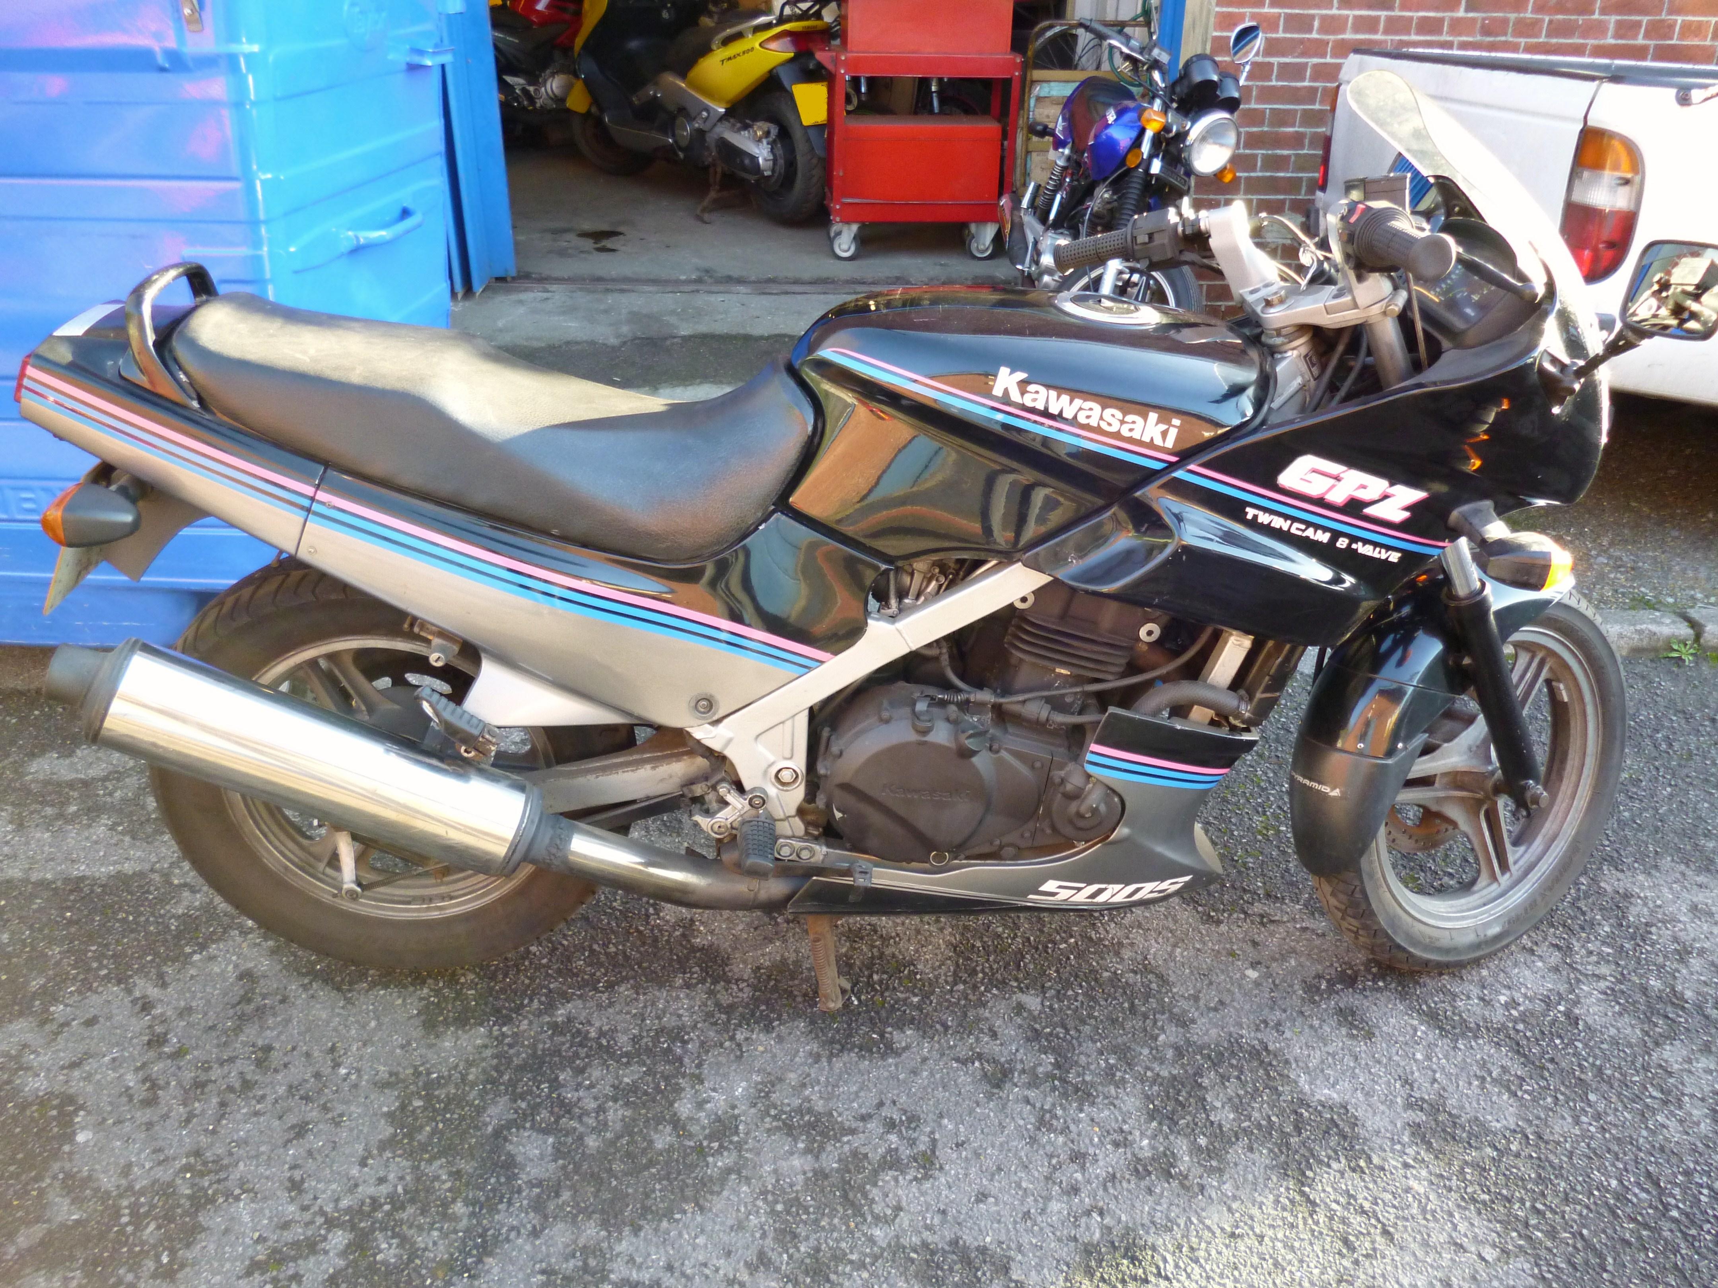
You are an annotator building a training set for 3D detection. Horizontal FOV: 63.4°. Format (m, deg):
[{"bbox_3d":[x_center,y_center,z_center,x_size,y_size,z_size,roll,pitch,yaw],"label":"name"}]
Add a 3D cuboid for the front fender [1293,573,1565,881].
[{"bbox_3d":[0.777,0.082,1.870,0.520,0.420,0.150,-10,18,-20],"label":"front fender"}]

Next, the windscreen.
[{"bbox_3d":[0.698,-0.463,1.559,0.360,0.320,0.370,0,28,-3],"label":"windscreen"}]

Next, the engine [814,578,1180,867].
[{"bbox_3d":[0.144,0.000,1.775,0.440,0.400,0.400,0,28,-3],"label":"engine"}]

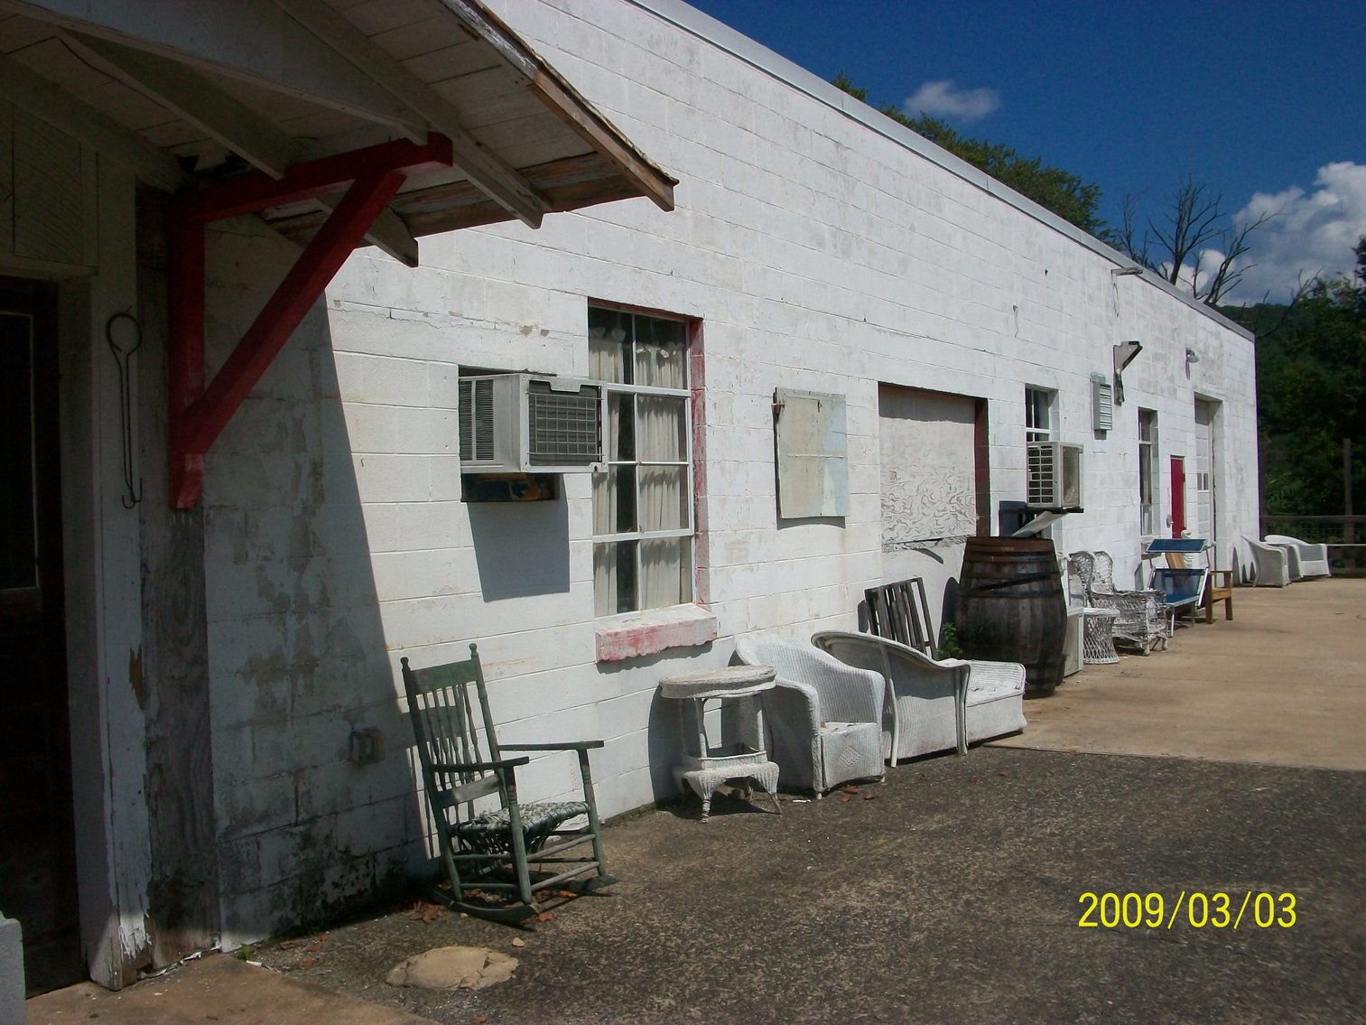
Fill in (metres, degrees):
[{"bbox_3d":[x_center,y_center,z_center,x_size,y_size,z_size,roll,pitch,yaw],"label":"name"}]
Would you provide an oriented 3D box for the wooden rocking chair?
[{"bbox_3d":[-0.718,1.072,5.498,0.680,1.010,0.540,-1,0,28],"label":"wooden rocking chair"}]

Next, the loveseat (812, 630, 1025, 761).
[{"bbox_3d":[1.477,1.108,8.590,1.680,0.810,0.730,-2,0,-44],"label":"loveseat"}]

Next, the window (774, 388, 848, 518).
[{"bbox_3d":[0.862,-0.379,8.799,0.050,0.830,1.020,-1,0,32],"label":"window"}]

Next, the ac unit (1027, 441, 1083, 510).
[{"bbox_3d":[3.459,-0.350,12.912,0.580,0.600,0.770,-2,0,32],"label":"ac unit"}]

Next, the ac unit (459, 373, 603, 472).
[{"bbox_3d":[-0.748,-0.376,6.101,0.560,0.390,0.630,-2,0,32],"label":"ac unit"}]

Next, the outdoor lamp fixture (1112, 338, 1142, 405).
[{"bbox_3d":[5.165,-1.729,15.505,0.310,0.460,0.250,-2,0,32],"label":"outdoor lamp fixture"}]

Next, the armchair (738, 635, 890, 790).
[{"bbox_3d":[0.668,1.107,7.652,0.760,0.850,0.730,-1,0,43],"label":"armchair"}]

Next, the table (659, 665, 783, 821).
[{"bbox_3d":[0.197,1.197,6.981,0.590,0.700,0.560,-1,0,0],"label":"table"}]

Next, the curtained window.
[{"bbox_3d":[-0.254,-0.280,7.298,0.100,1.630,1.120,-1,0,32],"label":"curtained window"}]

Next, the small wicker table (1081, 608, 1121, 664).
[{"bbox_3d":[3.850,1.146,12.527,0.430,0.500,0.430,-2,0,32],"label":"small wicker table"}]

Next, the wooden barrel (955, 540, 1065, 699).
[{"bbox_3d":[2.612,0.825,10.698,0.870,1.234,0.870,-2,0,32],"label":"wooden barrel"}]

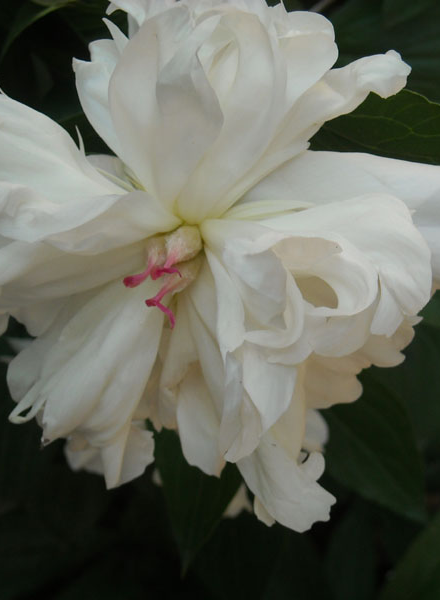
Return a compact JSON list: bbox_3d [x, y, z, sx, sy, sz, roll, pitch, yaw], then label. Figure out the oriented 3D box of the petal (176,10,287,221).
[{"bbox_3d":[0.003,-0.046,0.440,0.027,0.053,0.020,7,14,-2],"label":"petal"}]

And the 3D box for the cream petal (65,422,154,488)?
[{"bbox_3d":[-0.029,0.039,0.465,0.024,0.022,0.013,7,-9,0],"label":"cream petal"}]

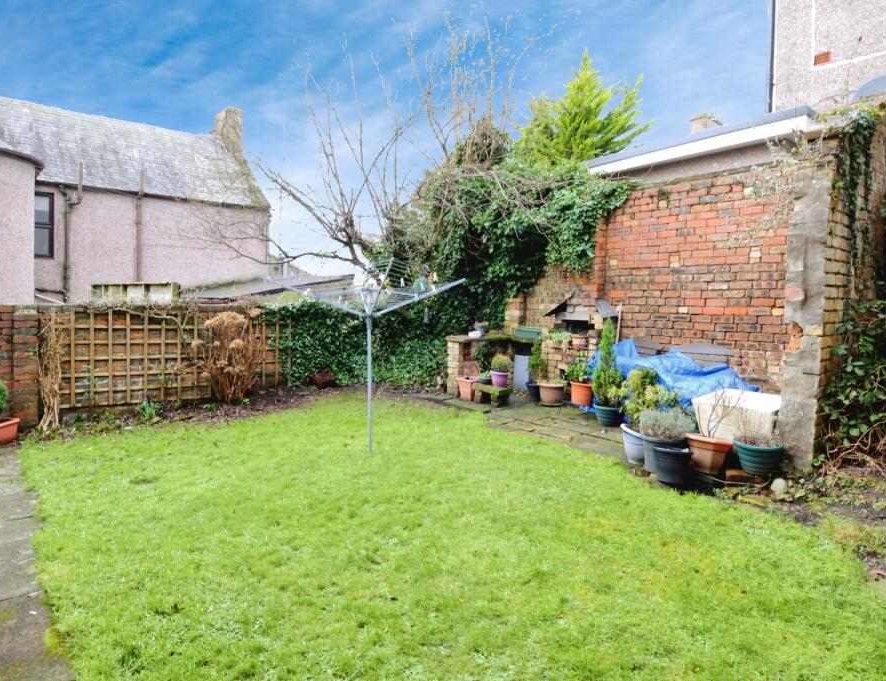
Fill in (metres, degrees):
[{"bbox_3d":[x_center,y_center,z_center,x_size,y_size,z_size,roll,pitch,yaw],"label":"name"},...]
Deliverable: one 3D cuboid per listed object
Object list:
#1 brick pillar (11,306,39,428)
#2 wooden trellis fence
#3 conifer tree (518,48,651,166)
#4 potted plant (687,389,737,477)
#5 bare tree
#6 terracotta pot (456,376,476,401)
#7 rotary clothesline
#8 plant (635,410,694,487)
[{"bbox_3d":[-5.105,0.356,6.255,0.250,1.480,0.270,0,4,-35],"label":"brick pillar"},{"bbox_3d":[-3.657,0.198,7.269,2.950,1.300,0.050,0,4,-35],"label":"wooden trellis fence"},{"bbox_3d":[3.221,-2.703,11.455,3.600,7.600,3.600,2,3,0],"label":"conifer tree"},{"bbox_3d":[2.744,0.913,5.222,0.440,0.840,0.440,3,3,27],"label":"potted plant"},{"bbox_3d":[-1.099,-2.201,9.026,6.300,6.500,4.700,2,3,0],"label":"bare tree"},{"bbox_3d":[0.430,0.769,8.501,0.310,0.360,0.310,4,4,33],"label":"terracotta pot"},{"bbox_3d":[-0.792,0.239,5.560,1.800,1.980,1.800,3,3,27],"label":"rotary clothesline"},{"bbox_3d":[2.203,1.017,5.046,0.500,0.690,0.480,3,3,24],"label":"plant"}]

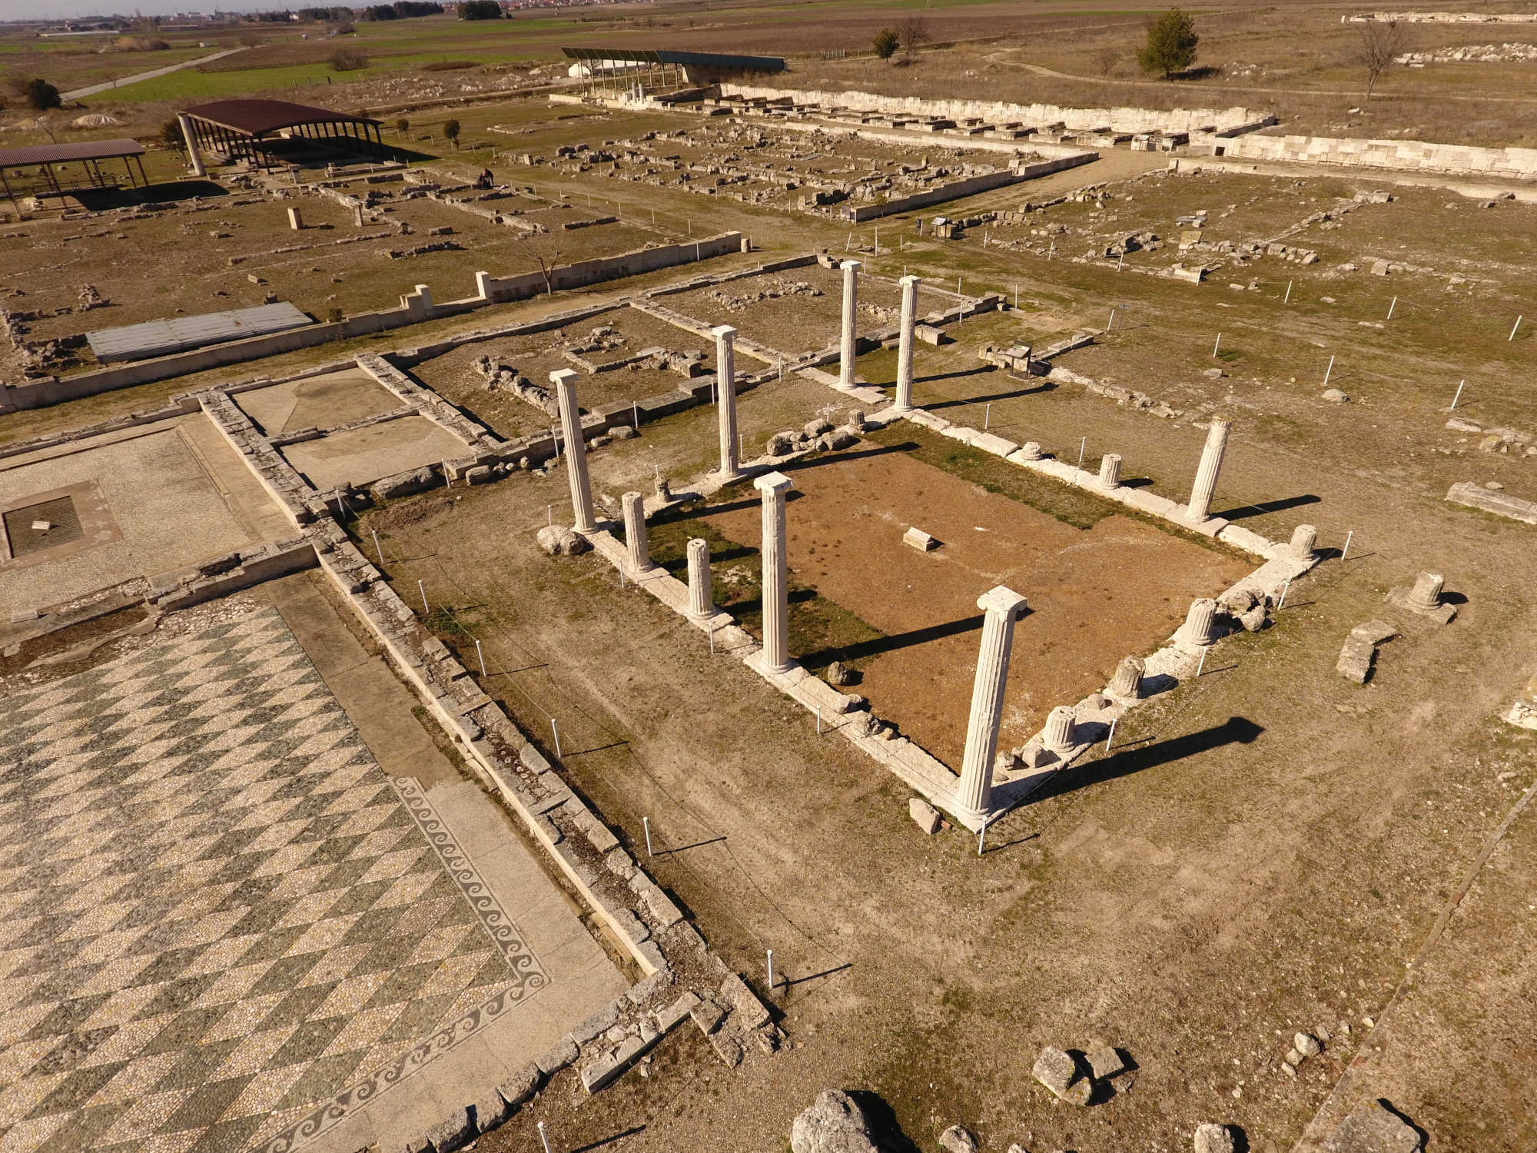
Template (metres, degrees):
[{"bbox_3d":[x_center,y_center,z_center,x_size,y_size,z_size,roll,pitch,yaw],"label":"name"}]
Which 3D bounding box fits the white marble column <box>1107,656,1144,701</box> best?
[{"bbox_3d":[7.158,1.984,17.702,0.610,0.630,0.610,-1,33,1],"label":"white marble column"}]

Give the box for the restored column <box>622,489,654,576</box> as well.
[{"bbox_3d":[-3.210,-1.072,21.707,0.670,1.970,0.670,-1,33,1],"label":"restored column"}]

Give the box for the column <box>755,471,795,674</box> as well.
[{"bbox_3d":[0.097,0.067,17.082,0.580,4.200,0.580,-25,39,-32],"label":"column"}]

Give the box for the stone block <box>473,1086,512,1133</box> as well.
[{"bbox_3d":[-3.445,6.674,11.025,0.340,0.240,0.380,-25,39,-32],"label":"stone block"}]

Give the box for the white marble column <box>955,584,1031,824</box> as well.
[{"bbox_3d":[3.536,2.232,14.368,0.580,4.470,0.580,-25,40,-32],"label":"white marble column"}]

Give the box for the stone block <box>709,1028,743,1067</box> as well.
[{"bbox_3d":[-0.528,6.180,11.592,0.280,0.180,0.460,-25,39,-32],"label":"stone block"}]

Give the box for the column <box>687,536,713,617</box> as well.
[{"bbox_3d":[-1.530,0.043,20.085,0.650,1.760,0.650,-1,33,1],"label":"column"}]

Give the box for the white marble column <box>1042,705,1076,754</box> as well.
[{"bbox_3d":[5.509,2.871,16.726,0.620,0.760,0.620,-1,33,1],"label":"white marble column"}]

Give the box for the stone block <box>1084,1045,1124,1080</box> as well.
[{"bbox_3d":[4.465,6.516,11.831,0.410,0.230,0.300,-11,34,-14],"label":"stone block"}]

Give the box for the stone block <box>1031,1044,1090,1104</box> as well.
[{"bbox_3d":[3.672,6.295,11.105,0.500,0.280,0.680,-17,36,-22],"label":"stone block"}]

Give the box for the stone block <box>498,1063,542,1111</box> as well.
[{"bbox_3d":[-3.319,6.915,12.038,0.520,0.230,0.290,-25,40,-32],"label":"stone block"}]

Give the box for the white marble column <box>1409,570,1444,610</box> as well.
[{"bbox_3d":[14.850,0.294,19.950,0.630,0.700,0.630,-25,39,-32],"label":"white marble column"}]

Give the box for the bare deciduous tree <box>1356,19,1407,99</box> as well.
[{"bbox_3d":[56.984,-48.594,83.280,4.000,6.100,4.000,17,37,26],"label":"bare deciduous tree"}]

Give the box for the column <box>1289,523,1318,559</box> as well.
[{"bbox_3d":[13.405,-0.884,22.209,0.580,0.770,0.580,-25,40,-32],"label":"column"}]

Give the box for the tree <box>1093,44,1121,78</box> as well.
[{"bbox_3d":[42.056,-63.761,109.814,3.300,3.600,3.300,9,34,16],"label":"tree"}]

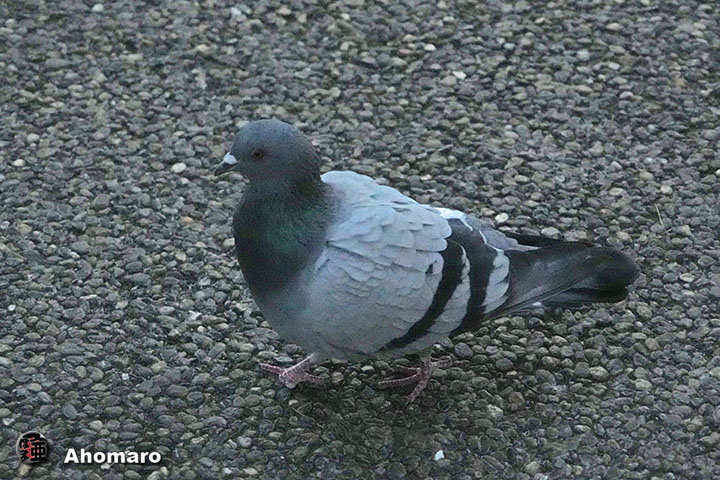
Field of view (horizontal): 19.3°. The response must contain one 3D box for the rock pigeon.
[{"bbox_3d":[0.052,0.002,1.442,0.302,0.217,0.112,-8,31,-14],"label":"rock pigeon"}]

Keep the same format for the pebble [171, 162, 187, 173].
[{"bbox_3d":[-0.150,-0.060,1.754,0.012,0.007,0.011,0,30,0],"label":"pebble"}]

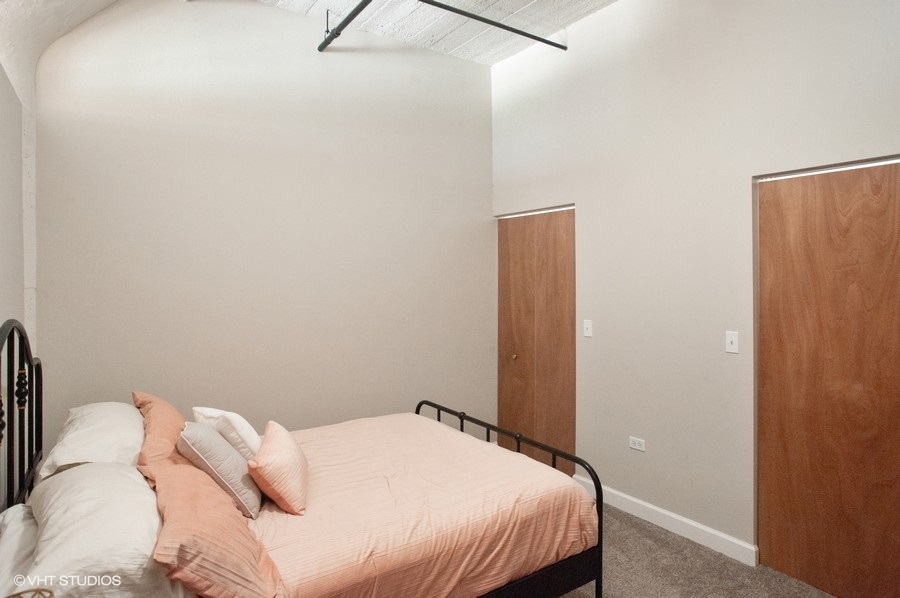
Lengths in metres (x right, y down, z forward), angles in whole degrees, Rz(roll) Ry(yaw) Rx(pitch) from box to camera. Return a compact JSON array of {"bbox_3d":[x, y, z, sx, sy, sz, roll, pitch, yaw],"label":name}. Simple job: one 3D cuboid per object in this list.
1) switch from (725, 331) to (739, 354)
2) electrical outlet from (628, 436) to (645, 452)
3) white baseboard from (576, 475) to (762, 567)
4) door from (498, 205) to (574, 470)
[{"bbox_3d":[1.523,0.234,2.698,0.014,0.115,0.071,-1,1,-35],"label":"switch"},{"bbox_3d":[1.197,0.927,3.191,0.010,0.071,0.115,-1,1,-35],"label":"electrical outlet"},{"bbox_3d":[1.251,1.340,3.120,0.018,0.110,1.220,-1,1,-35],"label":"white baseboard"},{"bbox_3d":[0.713,0.347,4.013,0.040,2.030,0.890,-1,1,-35],"label":"door"}]

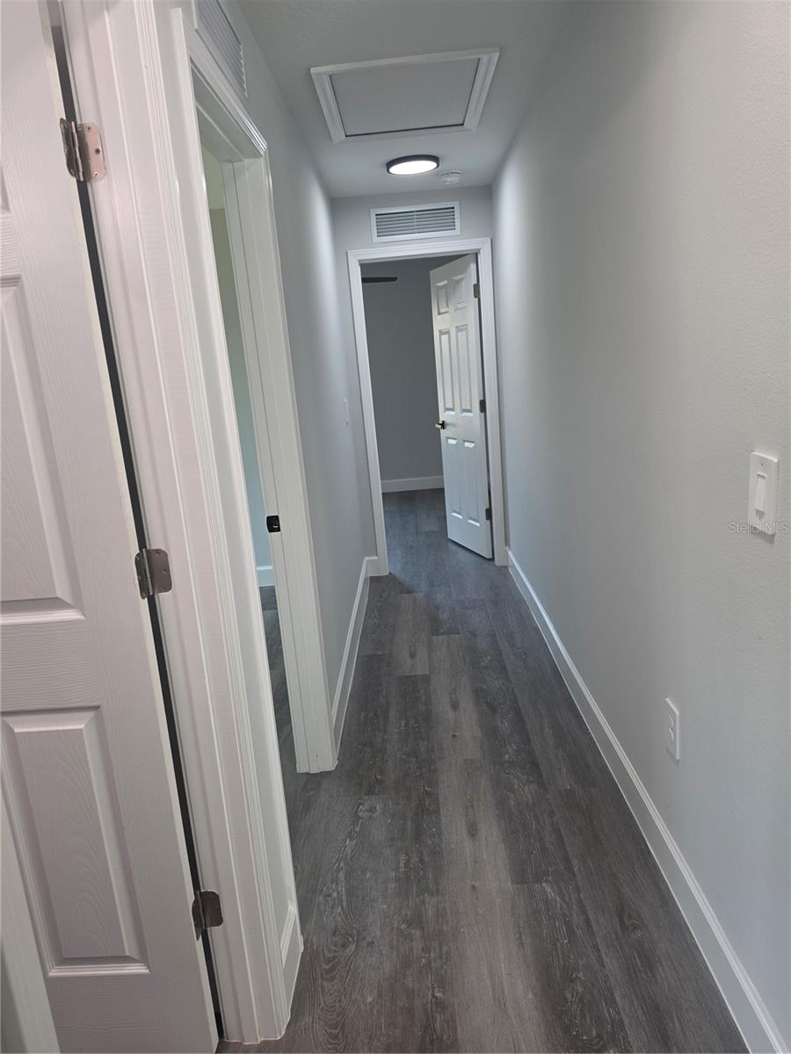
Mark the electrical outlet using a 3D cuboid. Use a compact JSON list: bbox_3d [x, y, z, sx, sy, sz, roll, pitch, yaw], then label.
[{"bbox_3d":[0.722,0.529,1.833,0.010,0.124,0.077,-5,14,1],"label":"electrical outlet"}]

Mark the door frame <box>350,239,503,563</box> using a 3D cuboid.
[{"bbox_3d":[0.238,-0.740,4.662,0.888,2.118,0.140,-5,14,1],"label":"door frame"}]

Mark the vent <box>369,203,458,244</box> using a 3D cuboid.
[{"bbox_3d":[0.126,-1.872,4.310,0.538,0.191,0.020,-5,14,1],"label":"vent"}]

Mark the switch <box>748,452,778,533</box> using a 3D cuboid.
[{"bbox_3d":[0.658,-0.060,1.260,0.012,0.125,0.079,-5,14,1],"label":"switch"}]

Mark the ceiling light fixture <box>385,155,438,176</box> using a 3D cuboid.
[{"bbox_3d":[0.091,-1.862,3.611,0.269,0.031,0.269,-5,14,1],"label":"ceiling light fixture"}]

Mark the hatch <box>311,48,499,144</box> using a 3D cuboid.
[{"bbox_3d":[0.041,-1.630,2.702,0.633,0.025,0.836,-5,14,1],"label":"hatch"}]

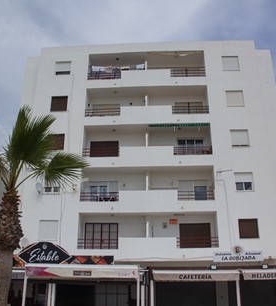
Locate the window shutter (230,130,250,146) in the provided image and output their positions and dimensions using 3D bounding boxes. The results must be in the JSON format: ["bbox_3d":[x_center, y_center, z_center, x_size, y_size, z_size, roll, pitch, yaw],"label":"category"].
[{"bbox_3d":[6.680,-0.947,22.796,1.169,1.204,0.080,-1,-20,3],"label":"window shutter"}]

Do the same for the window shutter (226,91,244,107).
[{"bbox_3d":[6.664,-3.689,23.811,1.169,1.204,0.080,-1,-20,3],"label":"window shutter"}]

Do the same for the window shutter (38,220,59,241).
[{"bbox_3d":[-5.534,4.797,21.384,1.169,1.204,0.080,-1,-20,3],"label":"window shutter"}]

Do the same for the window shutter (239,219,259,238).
[{"bbox_3d":[6.646,4.566,20.760,1.169,1.204,0.080,-1,-20,3],"label":"window shutter"}]

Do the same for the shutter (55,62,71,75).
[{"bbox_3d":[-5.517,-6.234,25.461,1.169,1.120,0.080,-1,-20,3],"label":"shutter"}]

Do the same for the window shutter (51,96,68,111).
[{"bbox_3d":[-5.543,-3.443,24.430,1.169,1.204,0.080,-1,-20,3],"label":"window shutter"}]

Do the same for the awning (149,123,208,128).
[{"bbox_3d":[2.739,-1.847,23.230,4.150,0.330,0.250,-1,-20,3],"label":"awning"}]

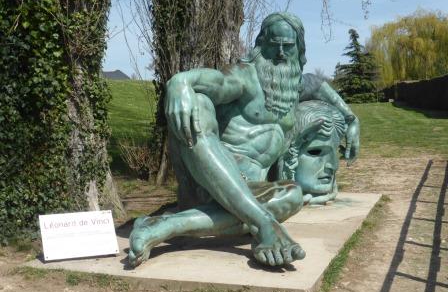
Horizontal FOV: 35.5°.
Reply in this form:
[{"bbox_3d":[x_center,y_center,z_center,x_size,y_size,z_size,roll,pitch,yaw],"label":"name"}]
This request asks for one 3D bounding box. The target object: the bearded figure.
[{"bbox_3d":[0.400,-0.260,7.050,2.150,2.250,3.000,1,5,7],"label":"bearded figure"}]

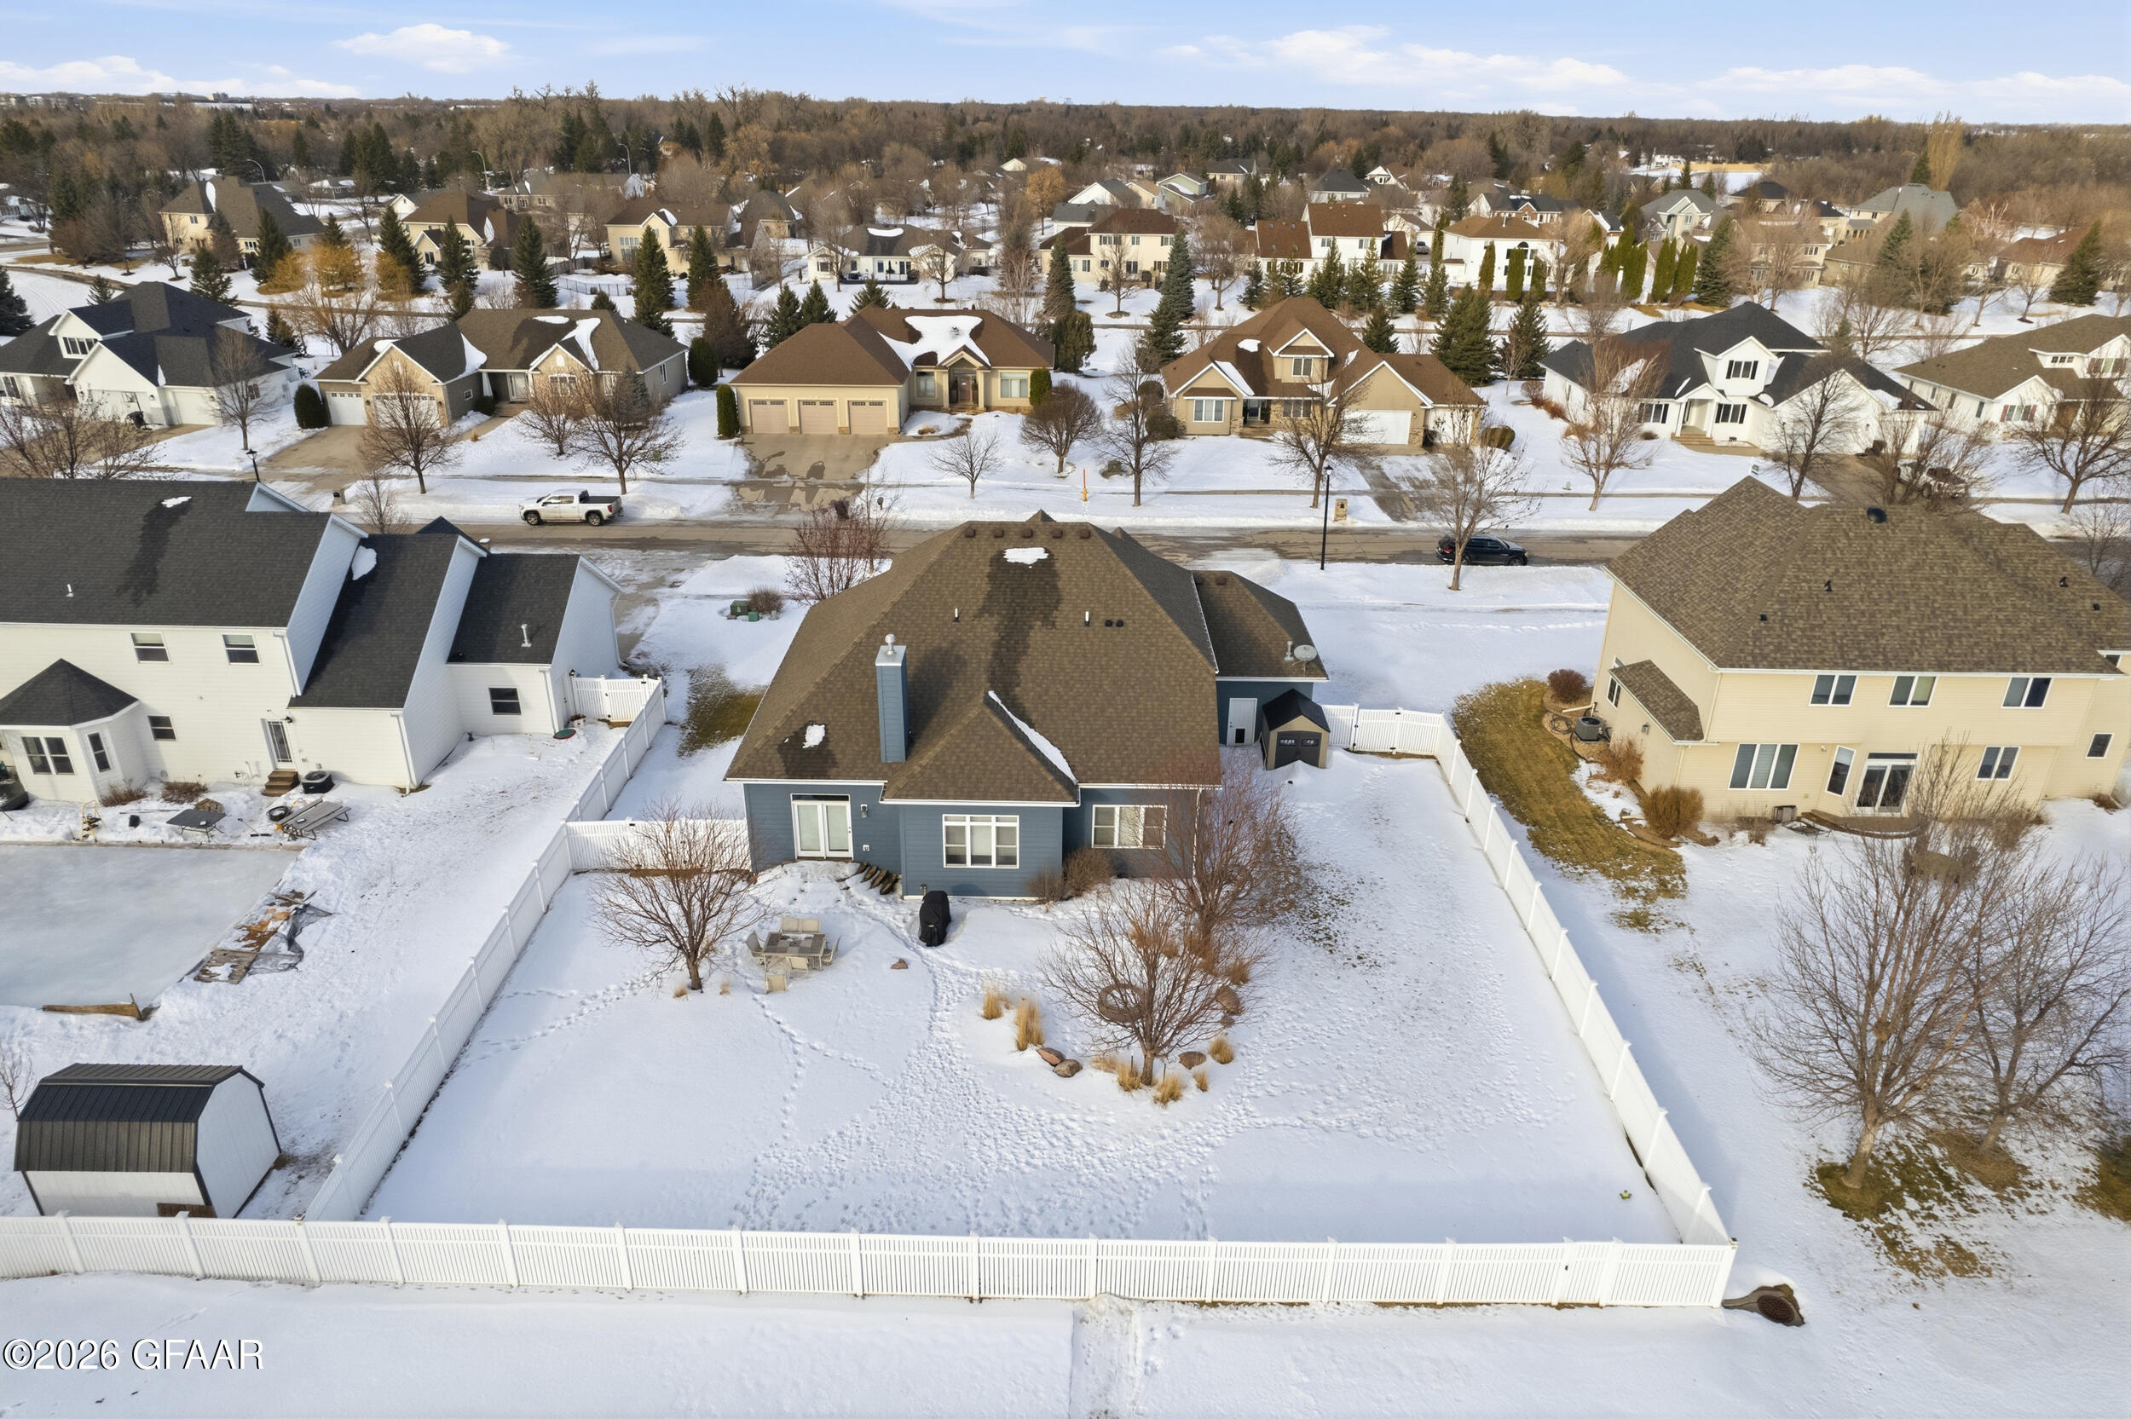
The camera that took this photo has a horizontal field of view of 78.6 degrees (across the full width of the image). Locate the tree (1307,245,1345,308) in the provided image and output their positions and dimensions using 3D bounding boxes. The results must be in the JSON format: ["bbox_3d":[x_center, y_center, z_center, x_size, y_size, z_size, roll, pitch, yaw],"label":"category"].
[{"bbox_3d":[32.696,-54.248,162.589,4.800,7.500,4.660,1,25,0],"label":"tree"}]

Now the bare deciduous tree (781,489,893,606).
[{"bbox_3d":[-11.192,-7.502,63.149,5.088,5.757,5.088,1,25,0],"label":"bare deciduous tree"}]

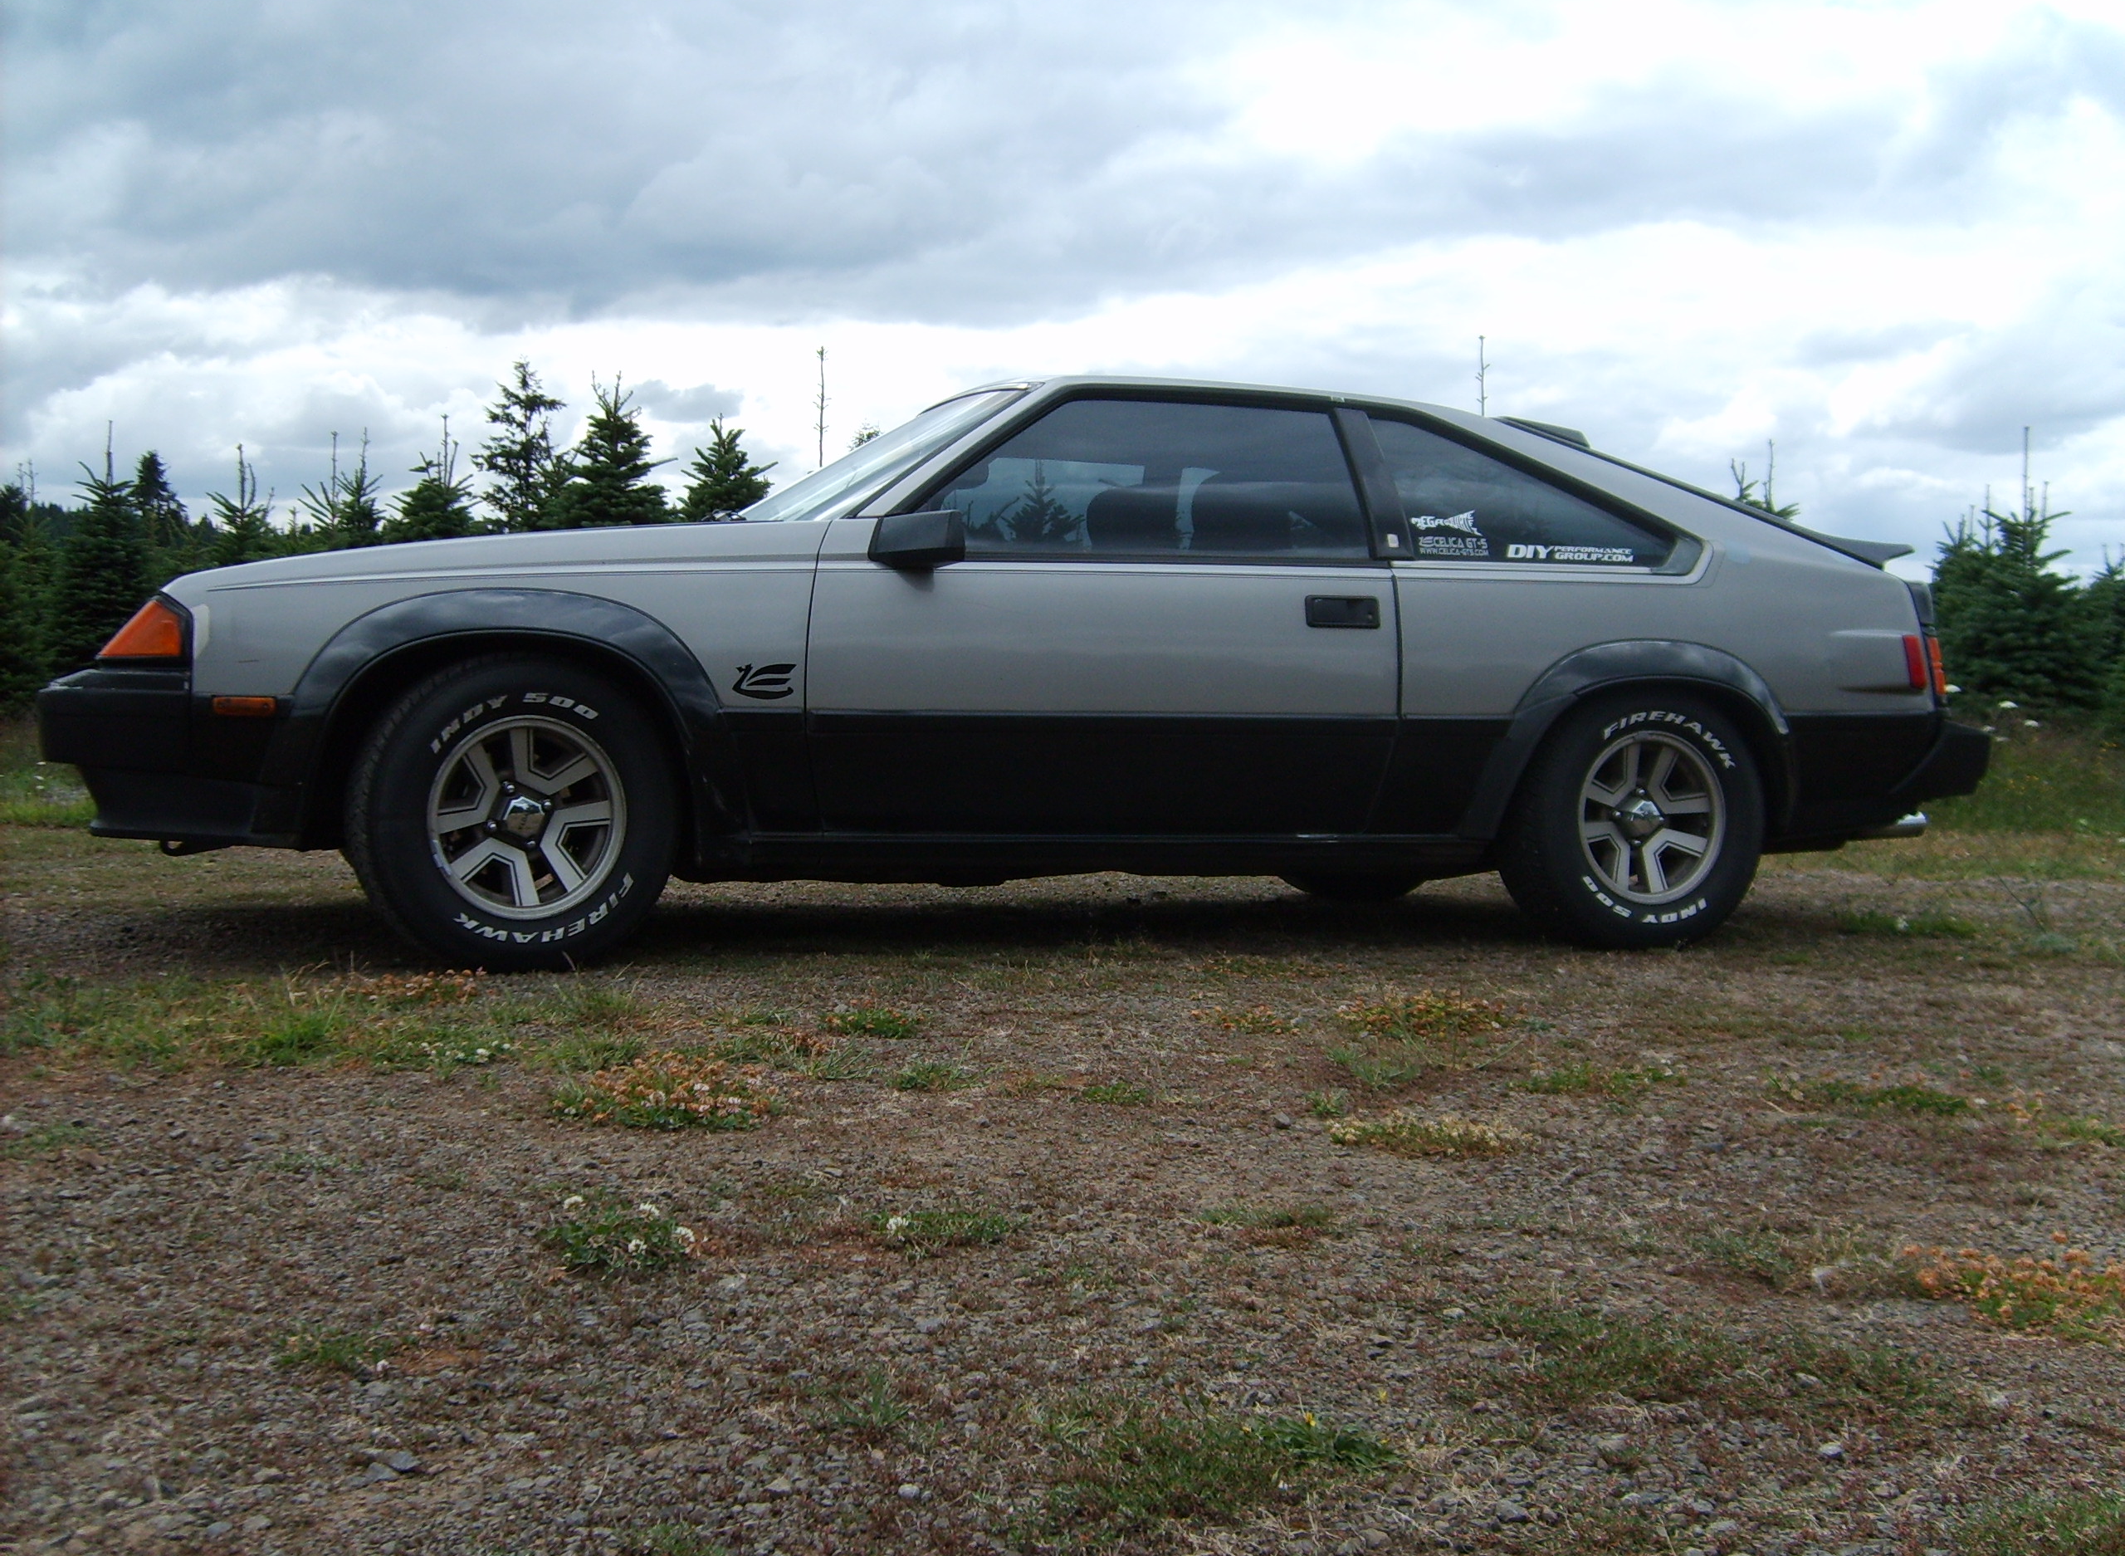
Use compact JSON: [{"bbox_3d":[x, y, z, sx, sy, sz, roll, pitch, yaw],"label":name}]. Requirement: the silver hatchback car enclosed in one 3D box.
[{"bbox_3d":[-0.067,-0.293,5.356,4.440,1.310,1.710,0,1,-16],"label":"silver hatchback car"}]

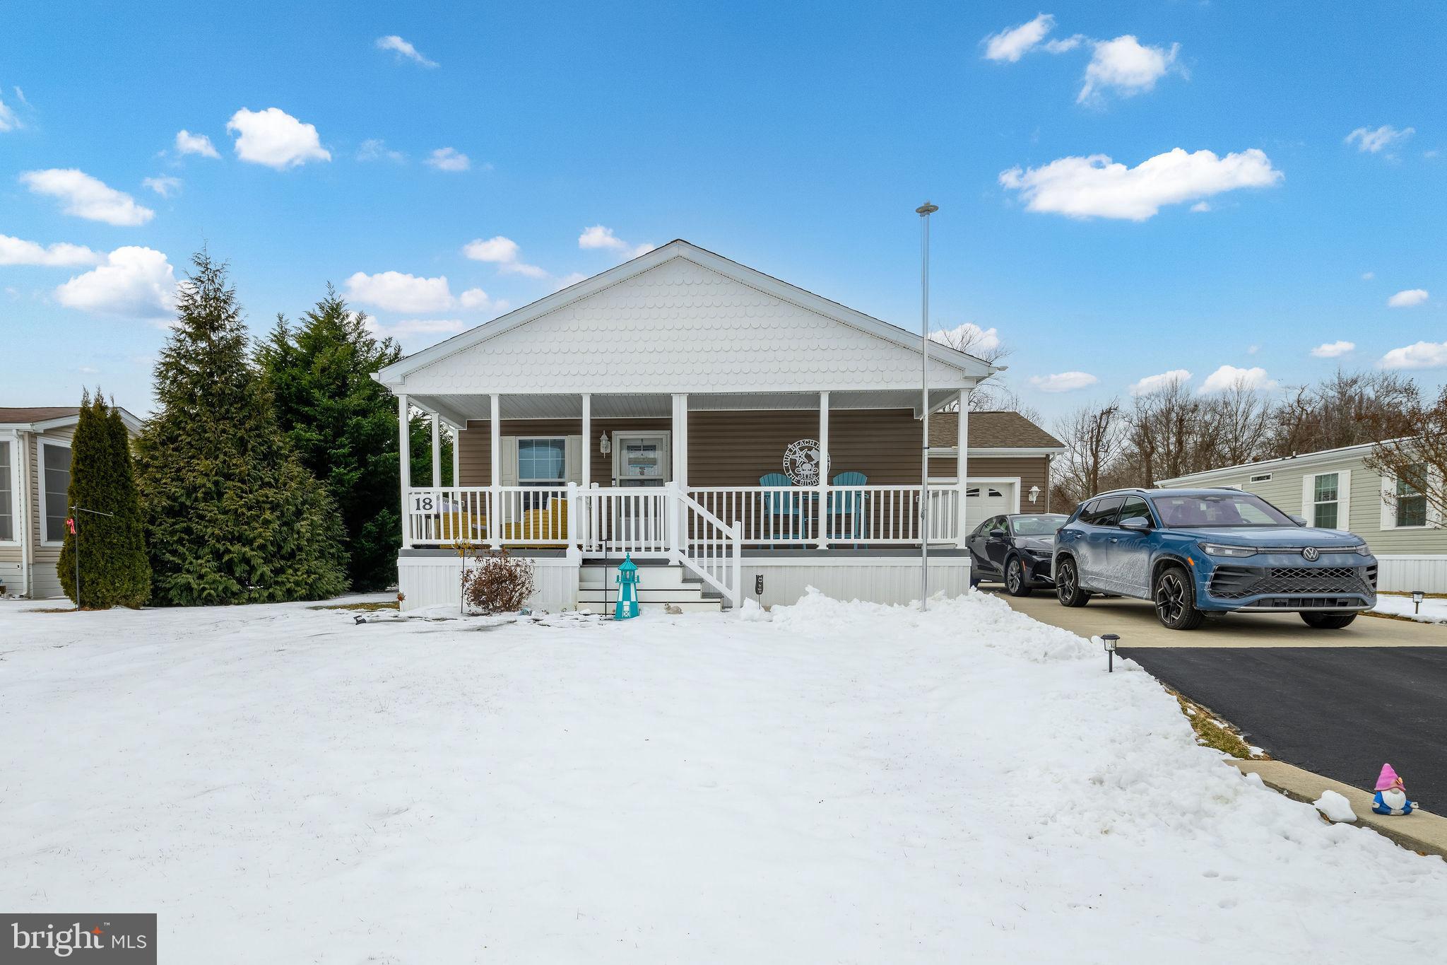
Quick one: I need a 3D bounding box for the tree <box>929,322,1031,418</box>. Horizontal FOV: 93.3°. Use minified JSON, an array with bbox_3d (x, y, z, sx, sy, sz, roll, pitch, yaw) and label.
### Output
[{"bbox_3d":[11.300,-1.600,30.000,5.200,10.600,5.200,0,-3,0],"label":"tree"}]

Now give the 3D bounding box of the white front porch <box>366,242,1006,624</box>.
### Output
[{"bbox_3d":[-0.500,-0.730,10.900,9.000,5.350,2.900,0,-2,1],"label":"white front porch"}]

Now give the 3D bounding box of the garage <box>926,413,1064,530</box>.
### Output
[{"bbox_3d":[6.300,0.300,19.000,4.200,4.500,5.600,0,-3,3],"label":"garage"}]

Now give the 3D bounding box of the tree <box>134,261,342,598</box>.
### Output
[{"bbox_3d":[-8.800,-1.070,12.700,3.500,6.400,3.500,0,-3,0],"label":"tree"}]

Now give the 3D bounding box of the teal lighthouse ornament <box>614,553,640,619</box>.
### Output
[{"bbox_3d":[-1.285,1.385,9.120,0.340,0.890,0.340,1,-3,-12],"label":"teal lighthouse ornament"}]

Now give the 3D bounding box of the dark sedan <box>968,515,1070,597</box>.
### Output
[{"bbox_3d":[6.420,1.460,14.100,1.850,1.500,4.900,0,-3,5],"label":"dark sedan"}]

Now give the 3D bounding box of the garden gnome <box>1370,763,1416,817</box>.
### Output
[{"bbox_3d":[2.740,1.260,2.800,0.160,0.215,0.125,-1,-3,26],"label":"garden gnome"}]

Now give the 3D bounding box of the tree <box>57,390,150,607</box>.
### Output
[{"bbox_3d":[-9.880,0.250,10.900,1.300,3.450,1.300,0,-3,0],"label":"tree"}]

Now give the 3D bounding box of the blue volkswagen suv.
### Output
[{"bbox_3d":[6.030,0.950,9.130,1.900,1.680,4.690,0,-3,4],"label":"blue volkswagen suv"}]

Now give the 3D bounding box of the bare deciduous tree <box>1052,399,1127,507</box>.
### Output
[{"bbox_3d":[18.500,0.000,34.600,4.000,8.600,4.000,0,-3,0],"label":"bare deciduous tree"}]

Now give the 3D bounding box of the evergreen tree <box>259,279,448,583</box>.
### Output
[{"bbox_3d":[-9.100,-1.160,16.900,4.300,7.400,4.300,0,-3,0],"label":"evergreen tree"}]

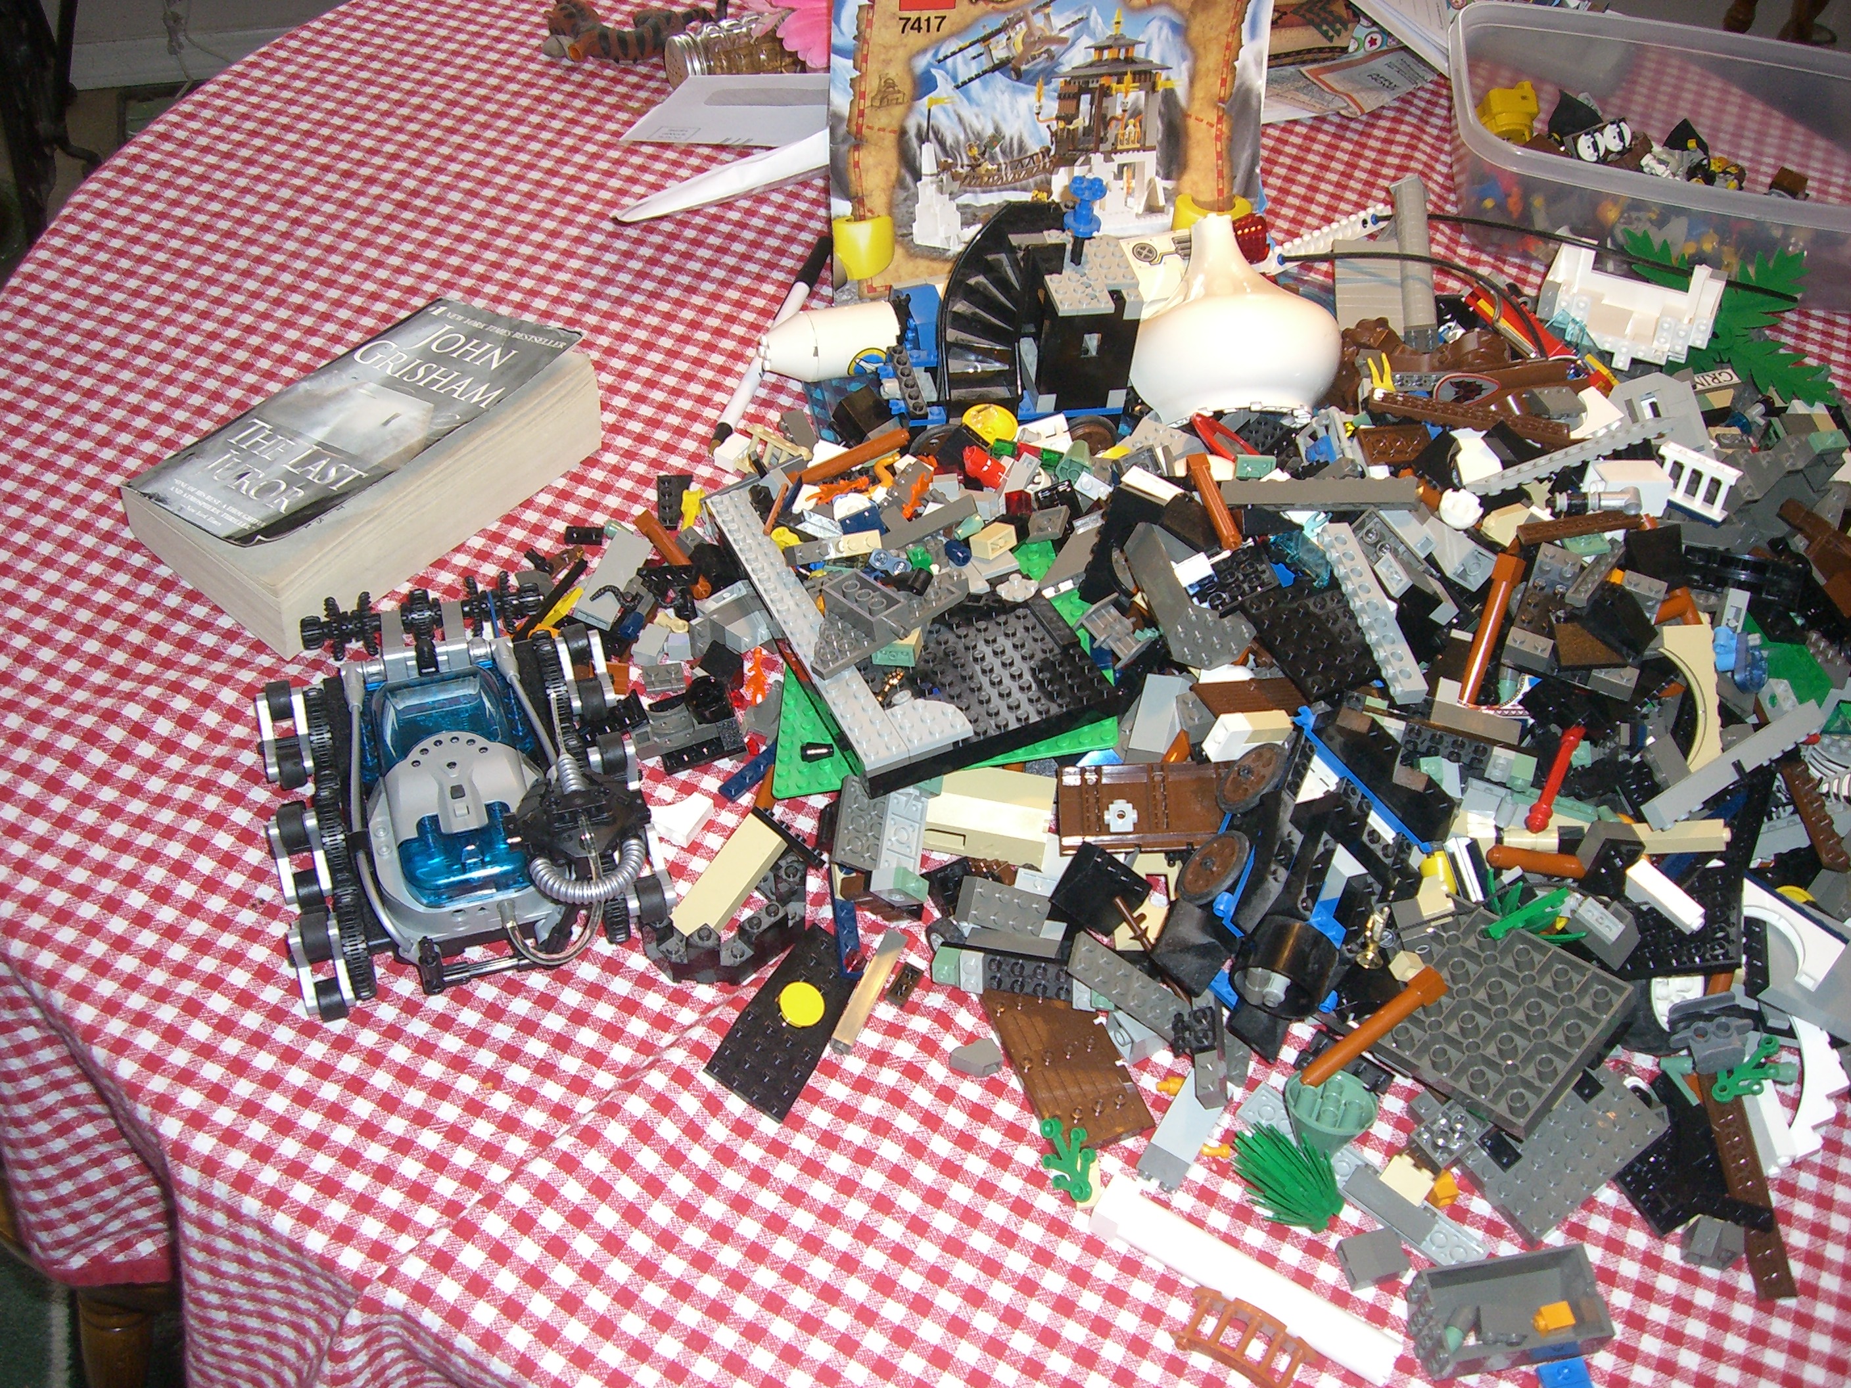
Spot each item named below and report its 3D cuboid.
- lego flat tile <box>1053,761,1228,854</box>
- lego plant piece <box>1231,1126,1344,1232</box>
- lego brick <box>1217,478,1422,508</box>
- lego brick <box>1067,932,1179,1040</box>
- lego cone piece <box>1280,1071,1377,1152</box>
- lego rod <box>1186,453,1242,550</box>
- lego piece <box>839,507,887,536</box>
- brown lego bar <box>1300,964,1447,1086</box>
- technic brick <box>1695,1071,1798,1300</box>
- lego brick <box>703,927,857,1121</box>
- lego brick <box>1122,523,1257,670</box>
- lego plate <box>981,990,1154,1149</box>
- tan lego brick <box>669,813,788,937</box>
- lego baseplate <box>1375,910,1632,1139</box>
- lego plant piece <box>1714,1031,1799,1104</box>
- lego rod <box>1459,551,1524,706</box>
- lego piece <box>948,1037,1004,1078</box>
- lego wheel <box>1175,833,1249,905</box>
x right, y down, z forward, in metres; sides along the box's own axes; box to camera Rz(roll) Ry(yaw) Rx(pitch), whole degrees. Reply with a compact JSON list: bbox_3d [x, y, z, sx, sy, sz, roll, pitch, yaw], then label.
[{"bbox_3d":[0.079,0.040,0.718,0.065,0.006,0.036,-4,53,3],"label":"lego flat tile"},{"bbox_3d":[0.120,0.161,0.671,0.039,0.023,0.028,36,54,11],"label":"lego plant piece"},{"bbox_3d":[0.160,-0.082,0.828,0.080,0.008,0.011,0,74,11],"label":"lego brick"},{"bbox_3d":[0.069,0.102,0.703,0.048,0.005,0.016,35,47,-17],"label":"lego brick"},{"bbox_3d":[0.136,0.144,0.690,0.032,0.021,0.032,4,37,-3],"label":"lego cone piece"},{"bbox_3d":[0.114,-0.076,0.796,0.008,0.008,0.056,-7,46,-9],"label":"lego rod"},{"bbox_3d":[-0.025,-0.071,0.842,0.017,0.009,0.015,-25,60,-17],"label":"lego piece"},{"bbox_3d":[0.152,0.113,0.688,0.059,0.009,0.009,-32,57,-23],"label":"brown lego bar"},{"bbox_3d":[0.268,0.159,0.662,0.009,0.011,0.080,2,48,0],"label":"technic brick"},{"bbox_3d":[-0.047,0.114,0.705,0.032,0.005,0.072,34,51,0],"label":"lego brick"},{"bbox_3d":[0.100,-0.037,0.775,0.037,0.022,0.066,-16,49,-5],"label":"lego brick"},{"bbox_3d":[0.050,0.127,0.705,0.033,0.005,0.065,-14,50,-16],"label":"lego plate"},{"bbox_3d":[-0.068,0.066,0.714,0.016,0.008,0.050,24,51,18],"label":"tan lego brick"},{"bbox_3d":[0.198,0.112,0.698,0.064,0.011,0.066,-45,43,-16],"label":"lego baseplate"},{"bbox_3d":[0.280,0.127,0.688,0.028,0.008,0.019,-14,50,-15],"label":"lego plant piece"},{"bbox_3d":[0.210,-0.023,0.755,0.008,0.059,0.008,18,6,14],"label":"lego rod"},{"bbox_3d":[0.017,0.127,0.702,0.016,0.008,0.011,-15,50,-17],"label":"lego piece"},{"bbox_3d":[0.104,0.062,0.733,0.006,0.031,0.031,40,45,-21],"label":"lego wheel"}]

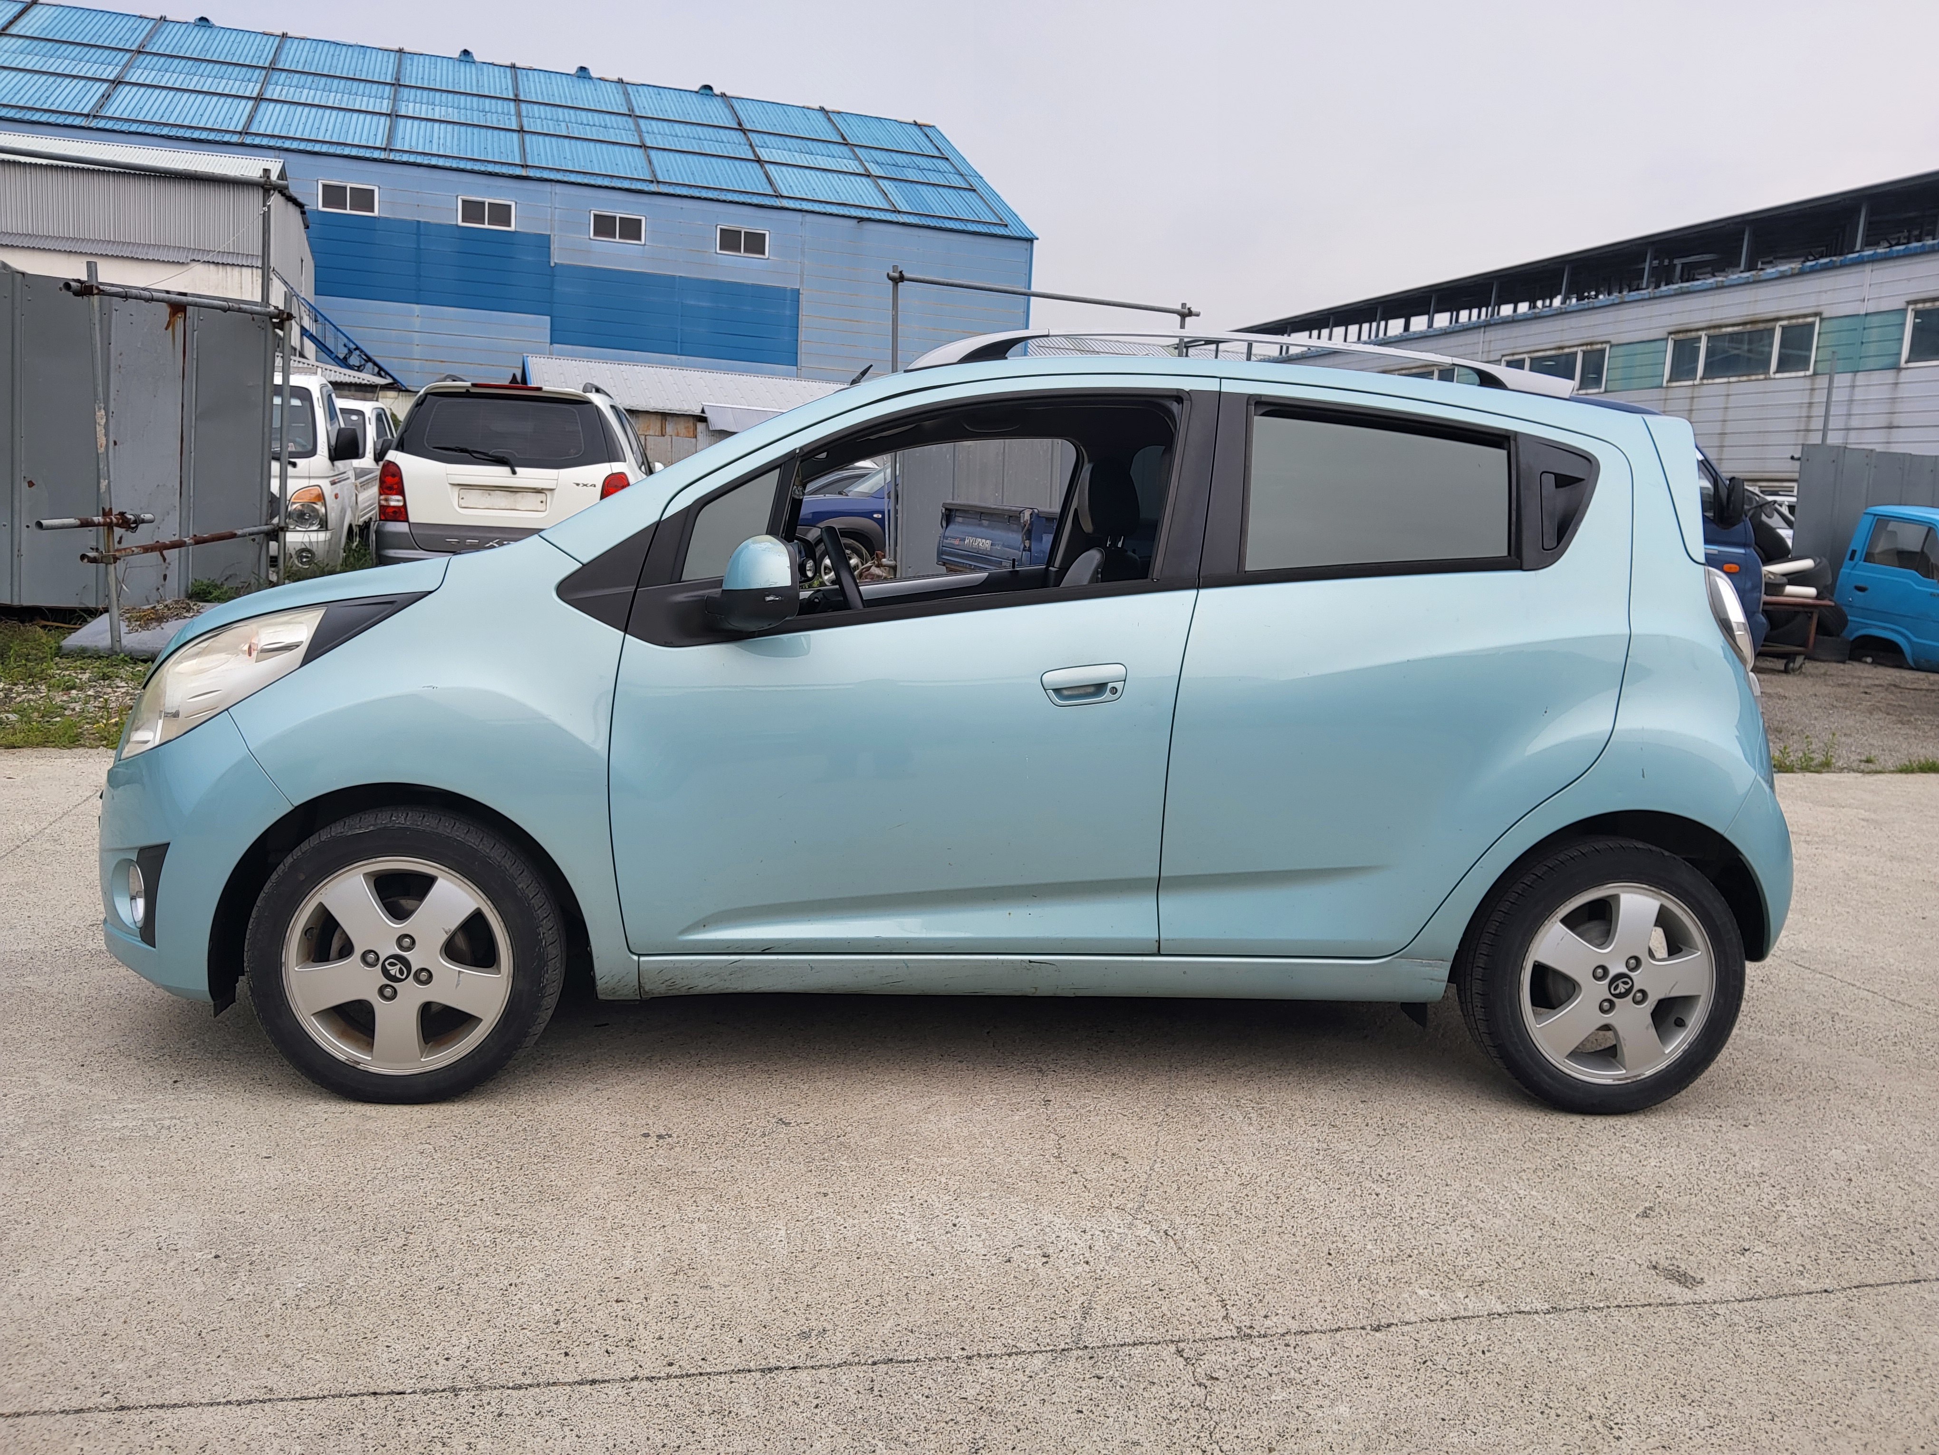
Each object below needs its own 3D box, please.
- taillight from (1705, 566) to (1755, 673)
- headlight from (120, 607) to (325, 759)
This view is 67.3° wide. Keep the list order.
[{"bbox_3d":[1.585,-0.225,3.043,0.160,0.225,0.200,4,7,11],"label":"taillight"},{"bbox_3d":[-1.435,-0.083,2.785,0.430,0.320,0.280,0,7,-20],"label":"headlight"}]

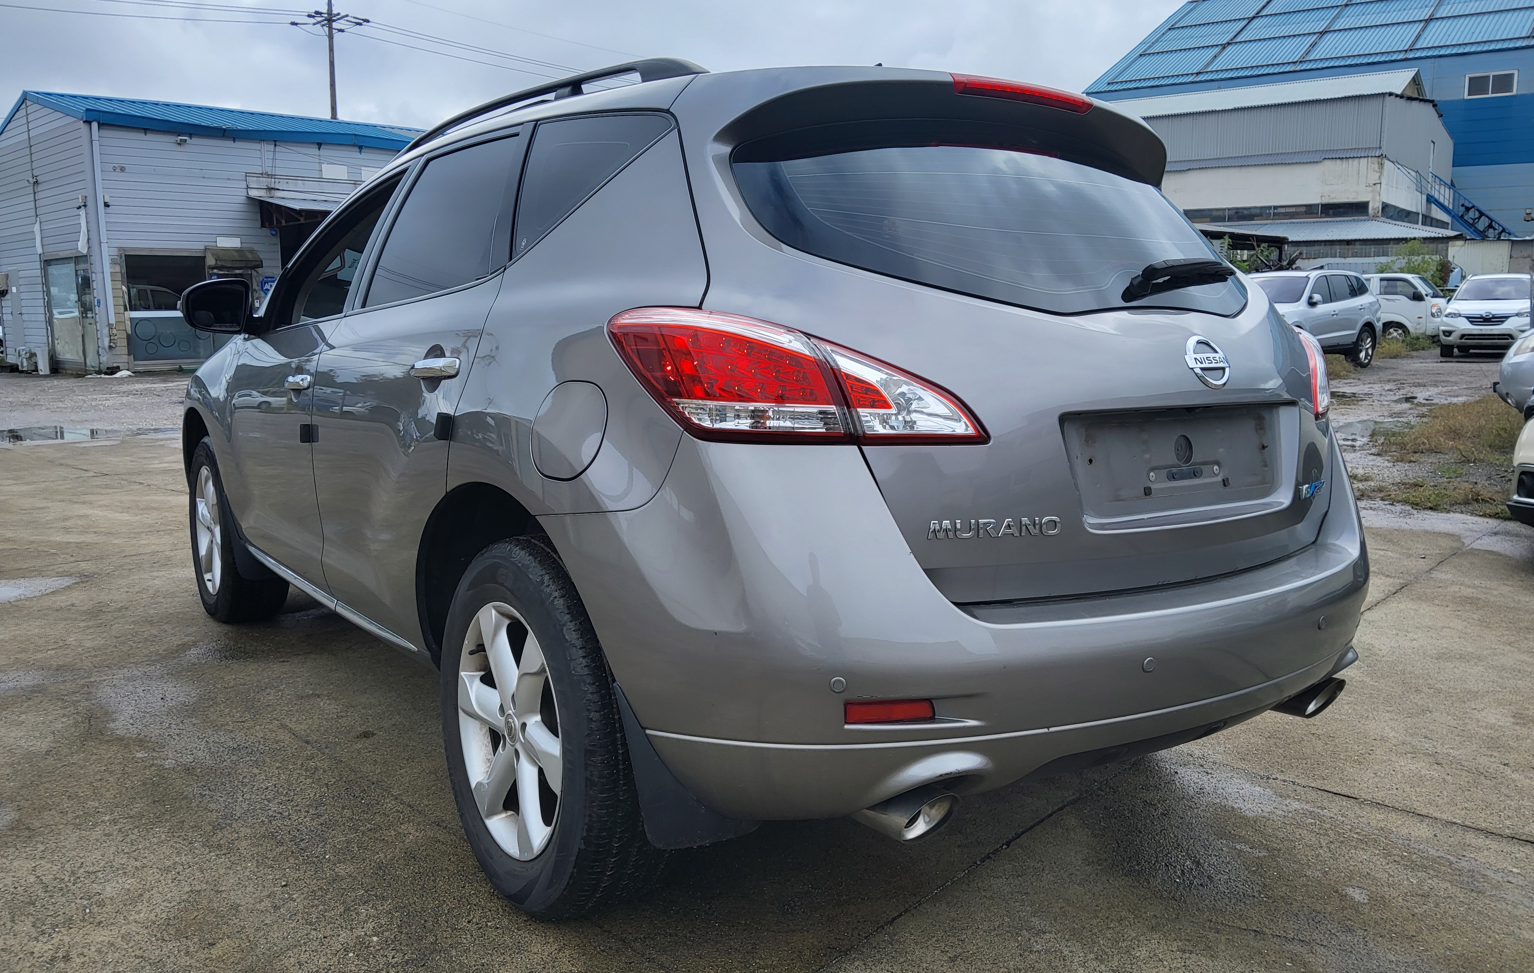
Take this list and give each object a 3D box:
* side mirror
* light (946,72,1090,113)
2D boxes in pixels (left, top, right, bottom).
[{"bbox_3d":[-1.694,-0.558,3.553,0.210,0.180,0.120,-5,9,-36],"label":"side mirror"},{"bbox_3d":[0.512,-0.758,2.236,0.410,0.050,0.070,-5,9,-36],"label":"light"}]

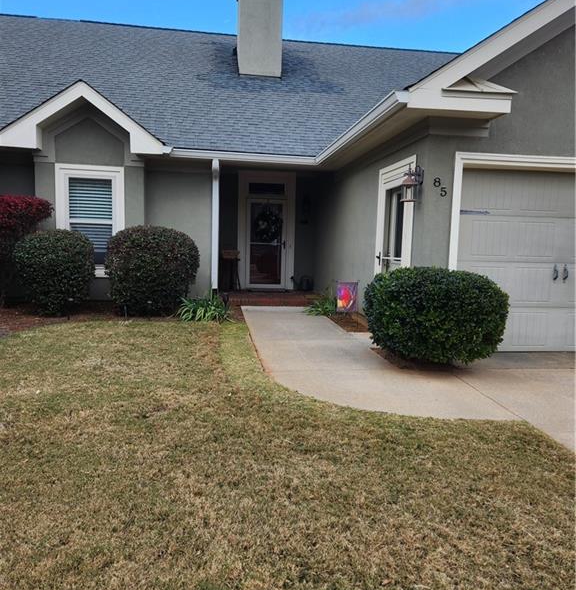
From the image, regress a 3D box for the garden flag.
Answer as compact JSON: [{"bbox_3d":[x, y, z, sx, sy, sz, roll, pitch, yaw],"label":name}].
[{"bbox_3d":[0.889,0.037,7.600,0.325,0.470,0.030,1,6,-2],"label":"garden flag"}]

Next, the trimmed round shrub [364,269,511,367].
[{"bbox_3d":[1.513,0.205,5.397,1.400,0.980,1.280,1,6,0],"label":"trimmed round shrub"}]

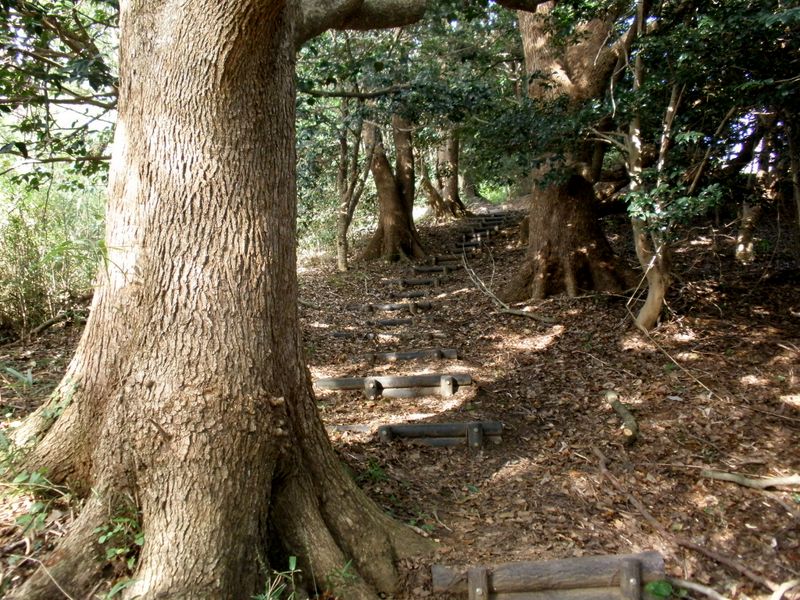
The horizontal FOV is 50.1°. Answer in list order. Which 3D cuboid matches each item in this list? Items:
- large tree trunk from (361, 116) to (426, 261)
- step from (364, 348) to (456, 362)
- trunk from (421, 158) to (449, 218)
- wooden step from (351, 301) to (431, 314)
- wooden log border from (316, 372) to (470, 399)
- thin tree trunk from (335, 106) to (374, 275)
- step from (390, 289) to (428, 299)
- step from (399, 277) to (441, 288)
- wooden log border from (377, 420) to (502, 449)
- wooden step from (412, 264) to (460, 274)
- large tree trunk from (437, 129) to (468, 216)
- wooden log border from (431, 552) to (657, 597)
[{"bbox_3d":[-0.135,-2.321,17.800,1.374,3.000,1.250,-1,2,0],"label":"large tree trunk"},{"bbox_3d":[0.122,0.591,9.100,1.000,0.140,0.170,-1,2,-5],"label":"step"},{"bbox_3d":[1.069,-3.455,26.500,0.868,1.900,0.700,-1,2,0],"label":"trunk"},{"bbox_3d":[-0.127,0.112,12.800,1.227,0.180,0.180,-1,2,-5],"label":"wooden step"},{"bbox_3d":[-0.059,0.780,7.800,1.441,0.210,0.190,-1,2,-5],"label":"wooden log border"},{"bbox_3d":[-0.878,-2.190,16.500,0.695,3.350,0.550,-1,2,0],"label":"thin tree trunk"},{"bbox_3d":[0.140,-0.107,14.100,0.660,0.150,0.160,-1,2,-5],"label":"step"},{"bbox_3d":[0.333,-0.315,15.400,0.792,0.180,0.170,-1,2,-5],"label":"step"},{"bbox_3d":[0.300,1.022,6.500,0.958,0.200,0.190,-1,2,-5],"label":"wooden log border"},{"bbox_3d":[0.713,-0.596,16.700,0.937,0.170,0.170,-1,2,-5],"label":"wooden step"},{"bbox_3d":[1.627,-3.951,26.500,0.992,2.750,0.950,-1,2,0],"label":"large tree trunk"},{"bbox_3d":[0.677,1.257,3.900,1.058,0.210,0.200,-1,2,-5],"label":"wooden log border"}]

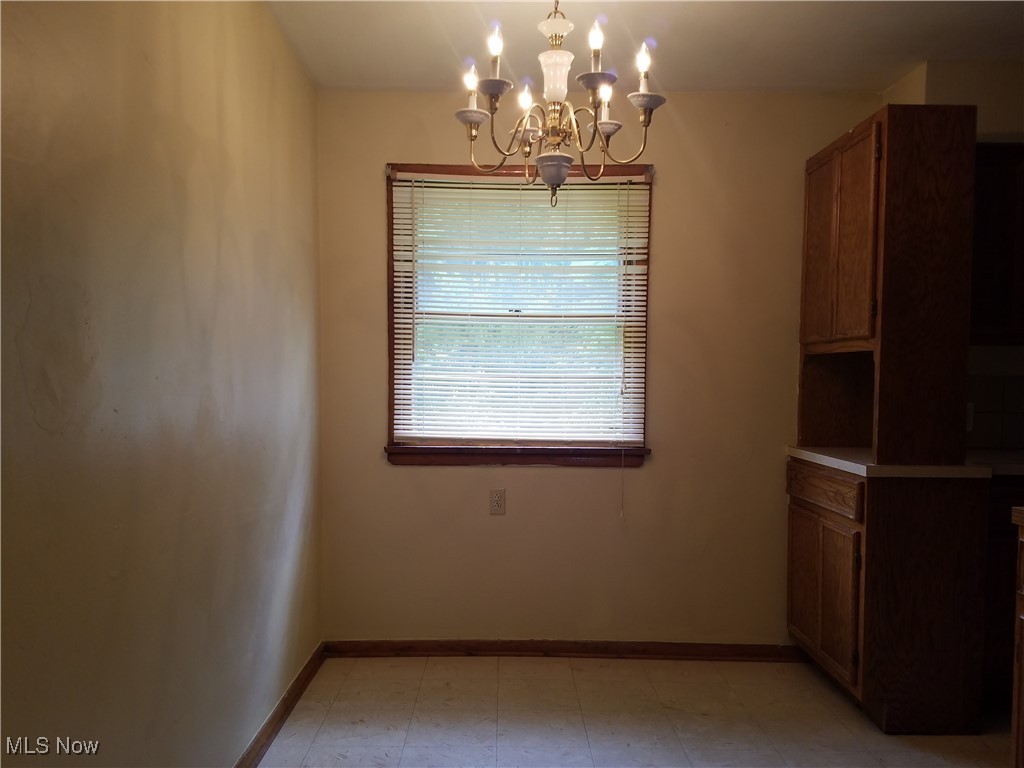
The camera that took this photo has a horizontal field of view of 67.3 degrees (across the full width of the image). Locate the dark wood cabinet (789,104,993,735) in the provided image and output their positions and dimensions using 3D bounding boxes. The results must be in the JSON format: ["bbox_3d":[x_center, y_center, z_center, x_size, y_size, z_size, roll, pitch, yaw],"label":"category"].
[{"bbox_3d":[1.414,0.131,2.978,0.431,2.153,0.687,1,2,-1],"label":"dark wood cabinet"}]

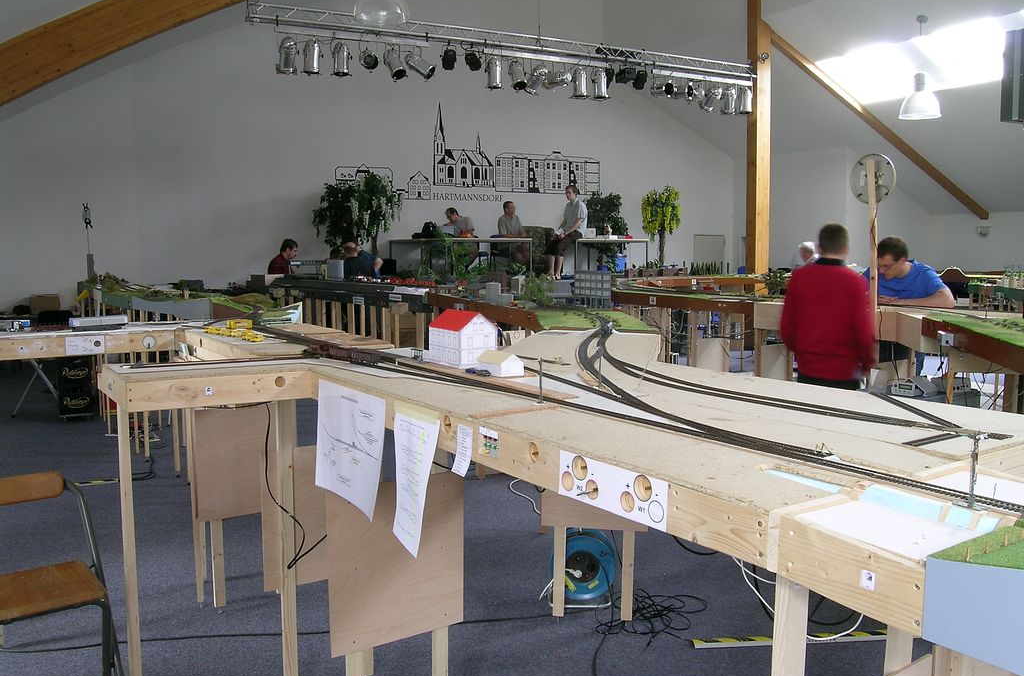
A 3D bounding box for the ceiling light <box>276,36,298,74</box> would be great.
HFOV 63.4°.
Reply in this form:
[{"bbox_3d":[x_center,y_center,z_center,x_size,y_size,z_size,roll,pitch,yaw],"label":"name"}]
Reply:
[{"bbox_3d":[-2.808,-3.541,10.383,0.250,0.440,0.250,-2,21,-25],"label":"ceiling light"}]

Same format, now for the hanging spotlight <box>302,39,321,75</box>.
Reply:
[{"bbox_3d":[-2.535,-3.568,10.500,0.220,0.410,0.220,-3,6,-23],"label":"hanging spotlight"}]

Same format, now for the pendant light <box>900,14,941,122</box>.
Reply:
[{"bbox_3d":[5.271,-3.481,10.700,0.540,1.280,0.540,3,7,26],"label":"pendant light"}]

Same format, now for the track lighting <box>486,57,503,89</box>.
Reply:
[{"bbox_3d":[-0.229,-3.468,10.819,0.200,0.395,0.200,0,6,0],"label":"track lighting"}]

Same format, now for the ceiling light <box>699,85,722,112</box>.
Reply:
[{"bbox_3d":[2.960,-3.557,12.352,0.200,0.200,0.395,-3,-36,-29],"label":"ceiling light"}]

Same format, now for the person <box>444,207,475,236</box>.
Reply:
[{"bbox_3d":[-0.837,-1.560,13.765,0.720,1.220,0.520,-3,7,-30],"label":"person"}]

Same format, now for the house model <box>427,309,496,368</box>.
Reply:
[{"bbox_3d":[-0.157,0.001,2.735,0.146,0.166,0.206,-4,7,-34],"label":"house model"}]

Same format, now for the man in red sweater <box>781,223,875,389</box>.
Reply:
[{"bbox_3d":[1.964,0.170,5.194,0.560,1.760,0.360,2,6,14],"label":"man in red sweater"}]

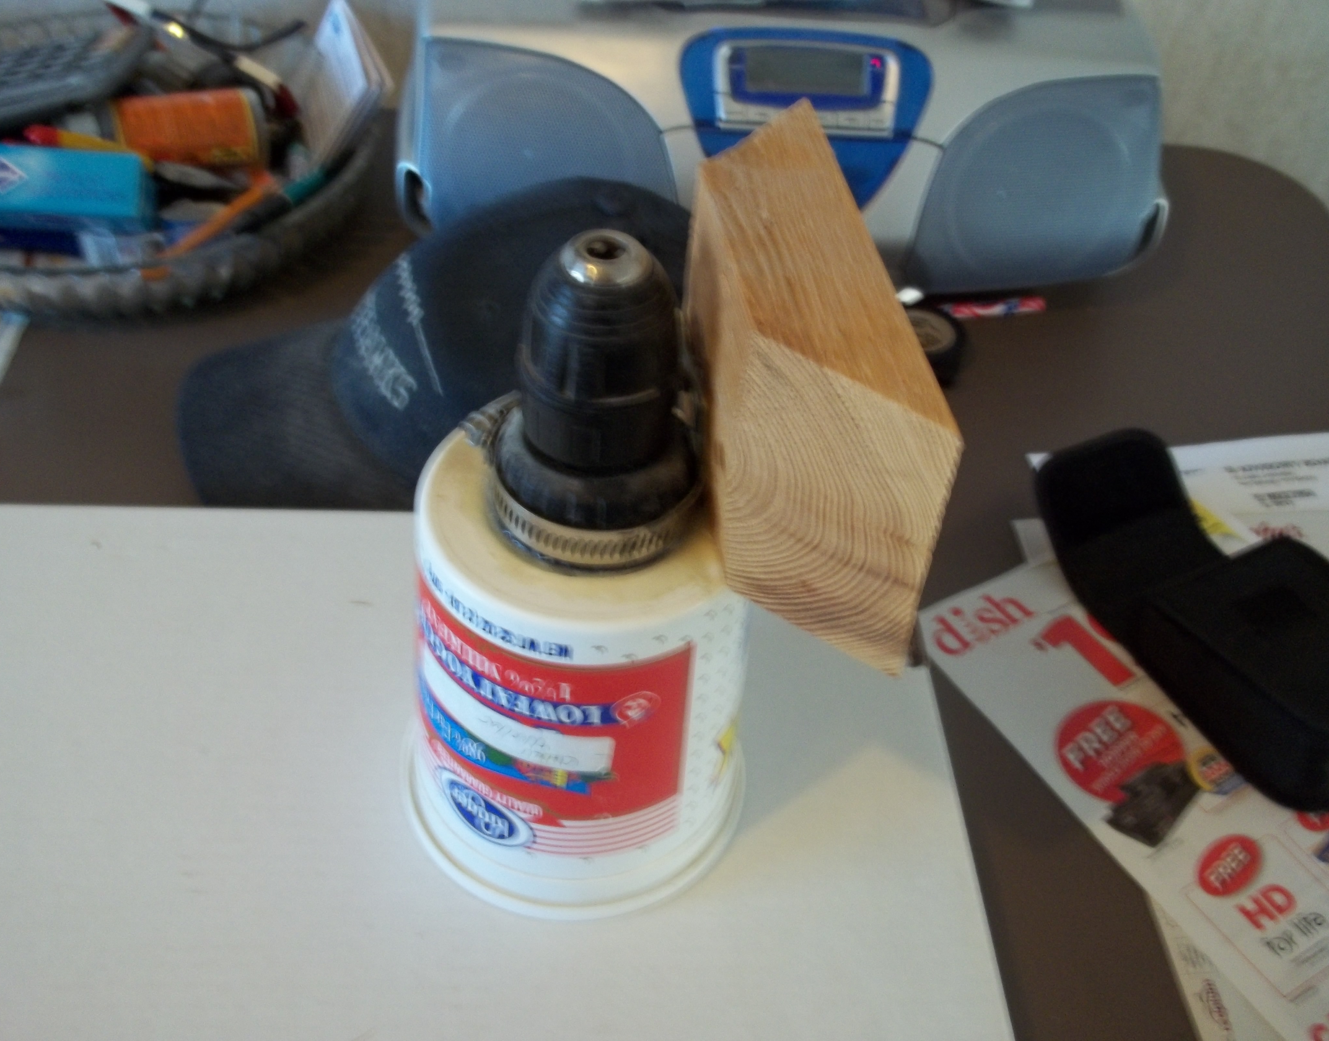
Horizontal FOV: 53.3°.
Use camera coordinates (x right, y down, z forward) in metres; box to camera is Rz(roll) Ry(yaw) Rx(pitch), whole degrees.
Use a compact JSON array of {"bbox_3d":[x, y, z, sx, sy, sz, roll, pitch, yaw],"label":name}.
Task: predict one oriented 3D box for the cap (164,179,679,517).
[{"bbox_3d":[-0.061,-0.077,0.545,0.275,0.122,0.178,-9,45,-14],"label":"cap"}]

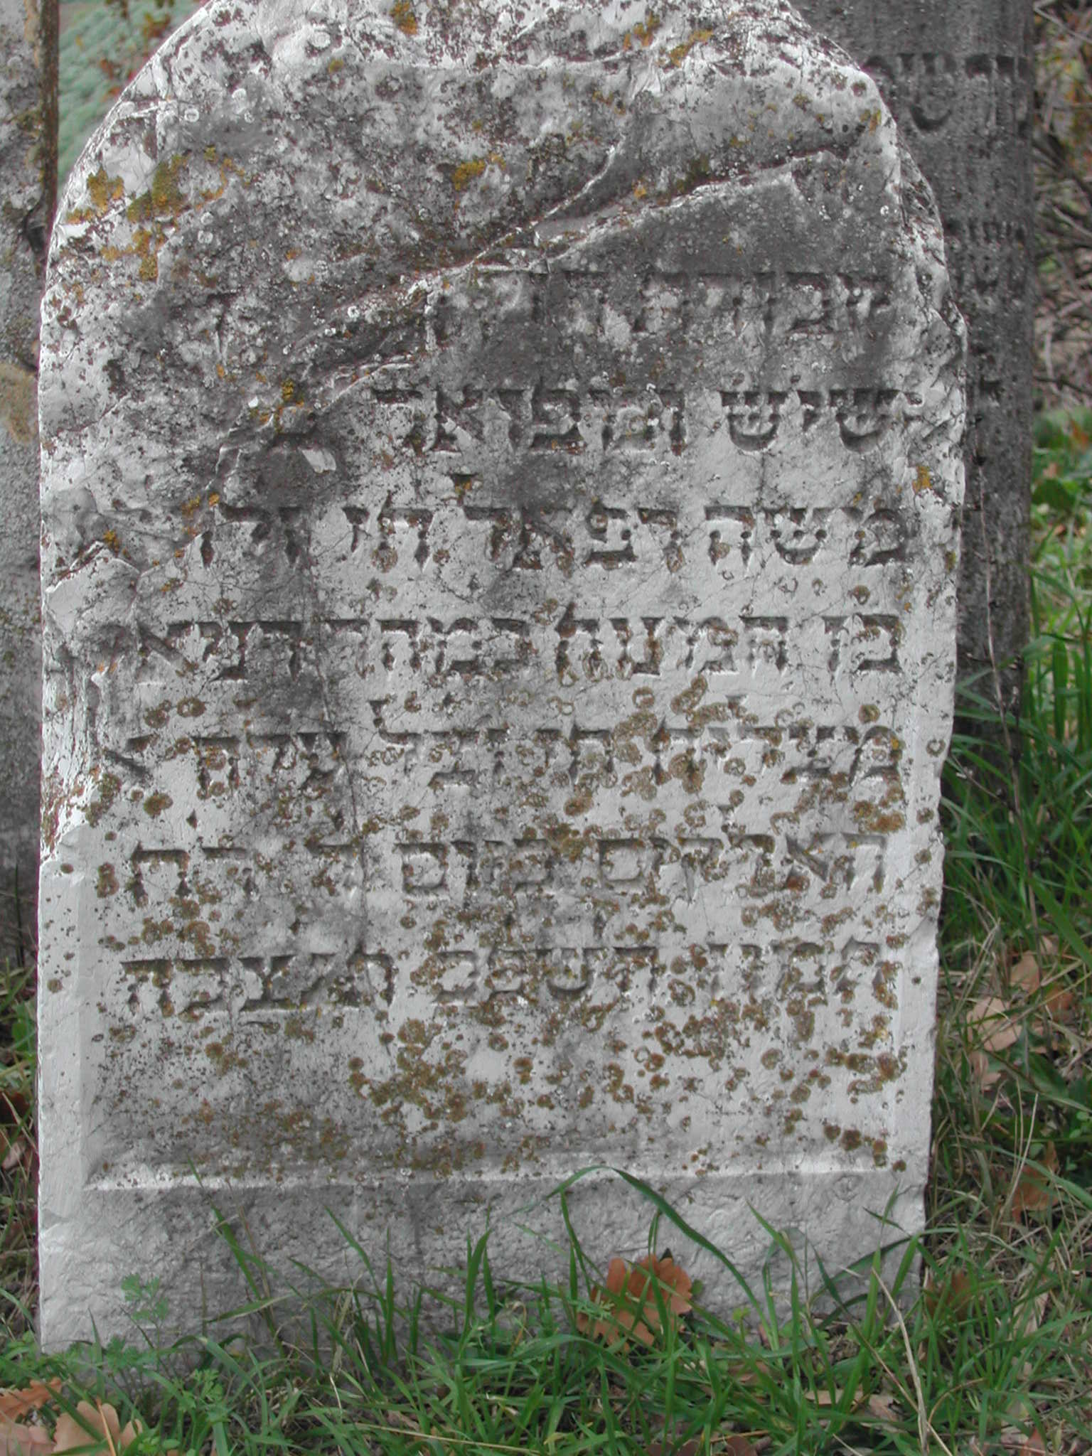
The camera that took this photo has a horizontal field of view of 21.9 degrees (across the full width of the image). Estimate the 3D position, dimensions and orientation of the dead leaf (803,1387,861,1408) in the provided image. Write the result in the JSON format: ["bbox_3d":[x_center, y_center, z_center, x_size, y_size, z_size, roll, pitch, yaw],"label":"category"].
[{"bbox_3d":[0.197,0.459,1.933,0.039,0.008,0.030,0,11,0],"label":"dead leaf"}]

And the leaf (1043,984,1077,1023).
[{"bbox_3d":[0.450,0.240,2.466,0.030,0.029,0.028,0,11,0],"label":"leaf"}]

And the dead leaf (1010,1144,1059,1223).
[{"bbox_3d":[0.377,0.351,2.175,0.036,0.050,0.040,0,11,0],"label":"dead leaf"}]

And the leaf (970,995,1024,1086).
[{"bbox_3d":[0.380,0.265,2.379,0.045,0.064,0.055,0,11,0],"label":"leaf"}]

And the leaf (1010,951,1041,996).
[{"bbox_3d":[0.428,0.219,2.517,0.027,0.034,0.025,0,11,0],"label":"leaf"}]

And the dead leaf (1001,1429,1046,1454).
[{"bbox_3d":[0.319,0.477,1.886,0.030,0.008,0.025,0,11,0],"label":"dead leaf"}]

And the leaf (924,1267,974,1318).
[{"bbox_3d":[0.291,0.408,2.040,0.036,0.028,0.030,0,11,0],"label":"leaf"}]

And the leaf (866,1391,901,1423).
[{"bbox_3d":[0.230,0.463,1.920,0.024,0.011,0.030,0,11,0],"label":"leaf"}]

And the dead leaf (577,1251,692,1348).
[{"bbox_3d":[0.062,0.400,1.970,0.079,0.052,0.050,0,11,0],"label":"dead leaf"}]

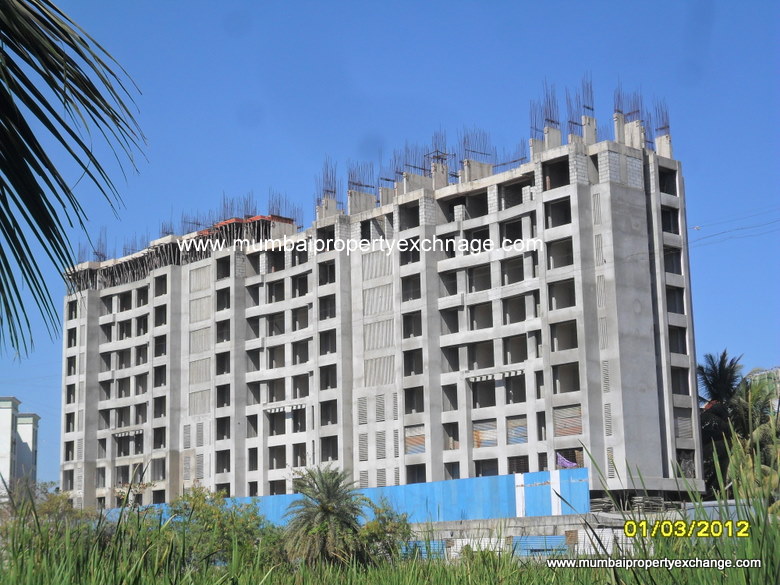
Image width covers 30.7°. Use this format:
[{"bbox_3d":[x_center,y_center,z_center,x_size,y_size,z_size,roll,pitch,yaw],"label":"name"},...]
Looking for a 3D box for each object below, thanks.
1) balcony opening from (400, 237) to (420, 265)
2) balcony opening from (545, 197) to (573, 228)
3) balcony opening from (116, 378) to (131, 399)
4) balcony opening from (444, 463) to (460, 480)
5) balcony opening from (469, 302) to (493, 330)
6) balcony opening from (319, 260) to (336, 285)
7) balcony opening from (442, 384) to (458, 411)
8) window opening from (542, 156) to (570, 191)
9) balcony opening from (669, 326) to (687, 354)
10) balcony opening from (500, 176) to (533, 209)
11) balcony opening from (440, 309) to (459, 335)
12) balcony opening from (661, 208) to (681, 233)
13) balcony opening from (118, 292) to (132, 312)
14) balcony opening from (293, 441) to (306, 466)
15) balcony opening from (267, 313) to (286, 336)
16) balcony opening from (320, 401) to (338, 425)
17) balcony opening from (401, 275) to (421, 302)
[{"bbox_3d":[1.886,-3.211,111.792,0.800,2.047,2.225,9,-15,-42],"label":"balcony opening"},{"bbox_3d":[12.199,-5.560,100.704,0.900,1.970,2.430,9,-15,-42],"label":"balcony opening"},{"bbox_3d":[-26.520,9.704,143.678,0.900,1.930,2.320,9,-15,-42],"label":"balcony opening"},{"bbox_3d":[4.928,13.688,106.012,0.700,1.966,1.583,9,-15,-42],"label":"balcony opening"},{"bbox_3d":[7.089,1.851,106.479,0.700,1.899,2.398,9,-15,-42],"label":"balcony opening"},{"bbox_3d":[-5.231,-1.627,121.311,0.300,2.009,2.103,9,-15,-42],"label":"balcony opening"},{"bbox_3d":[4.876,8.276,110.780,0.500,2.040,1.630,9,-15,-43],"label":"balcony opening"},{"bbox_3d":[12.192,-8.641,103.088,0.300,2.009,2.414,9,-15,-42],"label":"window opening"},{"bbox_3d":[20.846,3.564,103.747,1.960,1.960,0.500,8,-14,-40],"label":"balcony opening"},{"bbox_3d":[9.704,-7.433,105.253,0.700,1.946,3.240,9,-15,-42],"label":"balcony opening"},{"bbox_3d":[4.794,2.245,108.347,0.700,1.933,1.976,9,-15,-42],"label":"balcony opening"},{"bbox_3d":[20.775,-5.306,105.636,2.077,1.992,0.300,9,-15,-42],"label":"balcony opening"},{"bbox_3d":[-27.139,0.985,146.923,0.500,2.020,2.290,9,-15,-43],"label":"balcony opening"},{"bbox_3d":[-7.508,13.761,120.329,0.350,1.904,1.784,9,-15,-42],"label":"balcony opening"},{"bbox_3d":[-9.794,2.794,123.700,0.450,1.991,2.417,9,-15,-42],"label":"balcony opening"},{"bbox_3d":[-4.819,9.877,115.838,0.350,1.967,2.056,9,-15,-42],"label":"balcony opening"},{"bbox_3d":[1.770,-0.309,109.324,0.450,1.982,2.185,9,-15,-42],"label":"balcony opening"}]

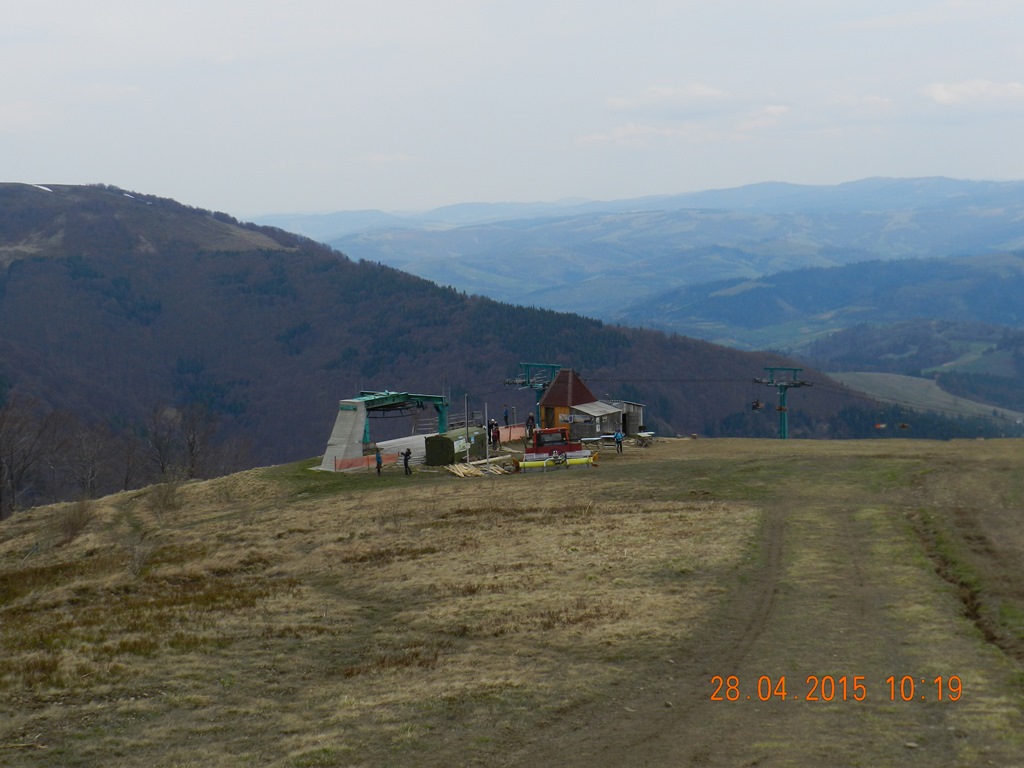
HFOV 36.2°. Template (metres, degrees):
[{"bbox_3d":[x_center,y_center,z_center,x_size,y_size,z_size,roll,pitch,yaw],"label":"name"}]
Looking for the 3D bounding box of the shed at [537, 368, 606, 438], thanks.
[{"bbox_3d":[4.248,1.205,118.133,3.150,5.200,3.800,3,9,37],"label":"shed"}]

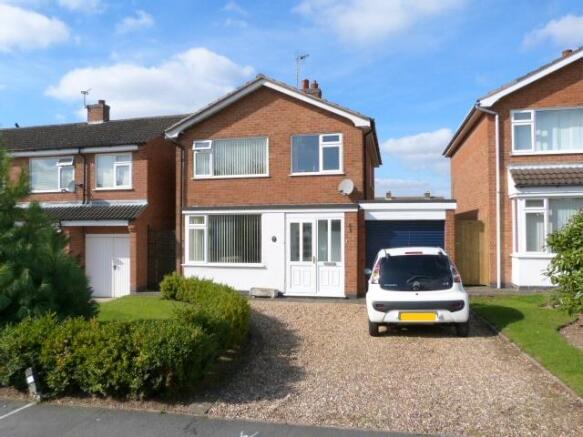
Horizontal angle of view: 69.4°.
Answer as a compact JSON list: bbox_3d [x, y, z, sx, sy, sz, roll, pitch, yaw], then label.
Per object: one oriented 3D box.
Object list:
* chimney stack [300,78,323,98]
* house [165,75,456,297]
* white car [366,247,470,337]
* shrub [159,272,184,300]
[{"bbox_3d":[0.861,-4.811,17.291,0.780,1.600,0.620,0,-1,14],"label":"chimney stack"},{"bbox_3d":[1.102,-0.964,15.578,8.370,6.270,9.050,0,-1,14],"label":"house"},{"bbox_3d":[2.356,1.208,8.127,1.630,1.465,3.435,0,-1,14],"label":"white car"},{"bbox_3d":[-3.077,1.736,10.750,0.630,0.710,0.630,0,-1,14],"label":"shrub"}]

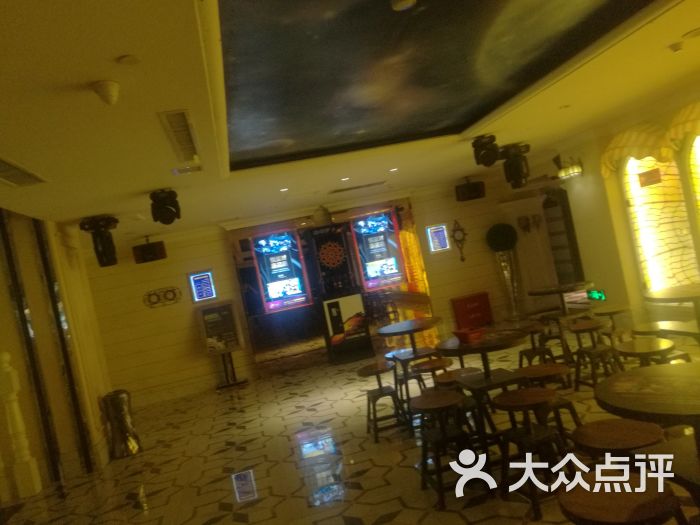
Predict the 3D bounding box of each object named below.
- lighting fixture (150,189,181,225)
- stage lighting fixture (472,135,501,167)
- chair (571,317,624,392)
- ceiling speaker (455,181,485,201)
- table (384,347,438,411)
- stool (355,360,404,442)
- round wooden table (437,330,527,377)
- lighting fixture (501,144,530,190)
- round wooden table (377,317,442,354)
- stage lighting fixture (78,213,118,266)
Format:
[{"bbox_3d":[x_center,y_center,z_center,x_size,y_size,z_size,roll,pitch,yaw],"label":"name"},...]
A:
[{"bbox_3d":[-1.559,-0.474,4.620,0.230,0.280,0.230,-11,2,-17],"label":"lighting fixture"},{"bbox_3d":[1.449,-1.163,5.813,0.280,0.350,0.330,-11,1,9],"label":"stage lighting fixture"},{"bbox_3d":[2.027,0.802,4.482,0.345,0.558,0.345,-12,1,-11],"label":"chair"},{"bbox_3d":[1.859,-1.097,8.492,0.440,0.240,0.270,-11,1,3],"label":"ceiling speaker"},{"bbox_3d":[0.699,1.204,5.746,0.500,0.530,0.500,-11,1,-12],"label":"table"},{"bbox_3d":[0.296,1.260,4.946,0.350,0.590,0.350,-11,1,-12],"label":"stool"},{"bbox_3d":[1.098,1.001,4.210,0.690,0.810,0.690,-11,1,0],"label":"round wooden table"},{"bbox_3d":[2.104,-1.215,6.940,0.360,0.540,0.300,-12,1,-11],"label":"lighting fixture"},{"bbox_3d":[0.637,0.967,5.083,0.620,0.759,0.620,-11,1,0],"label":"round wooden table"},{"bbox_3d":[-2.648,-0.234,5.795,0.400,0.530,0.300,-11,1,-12],"label":"stage lighting fixture"}]

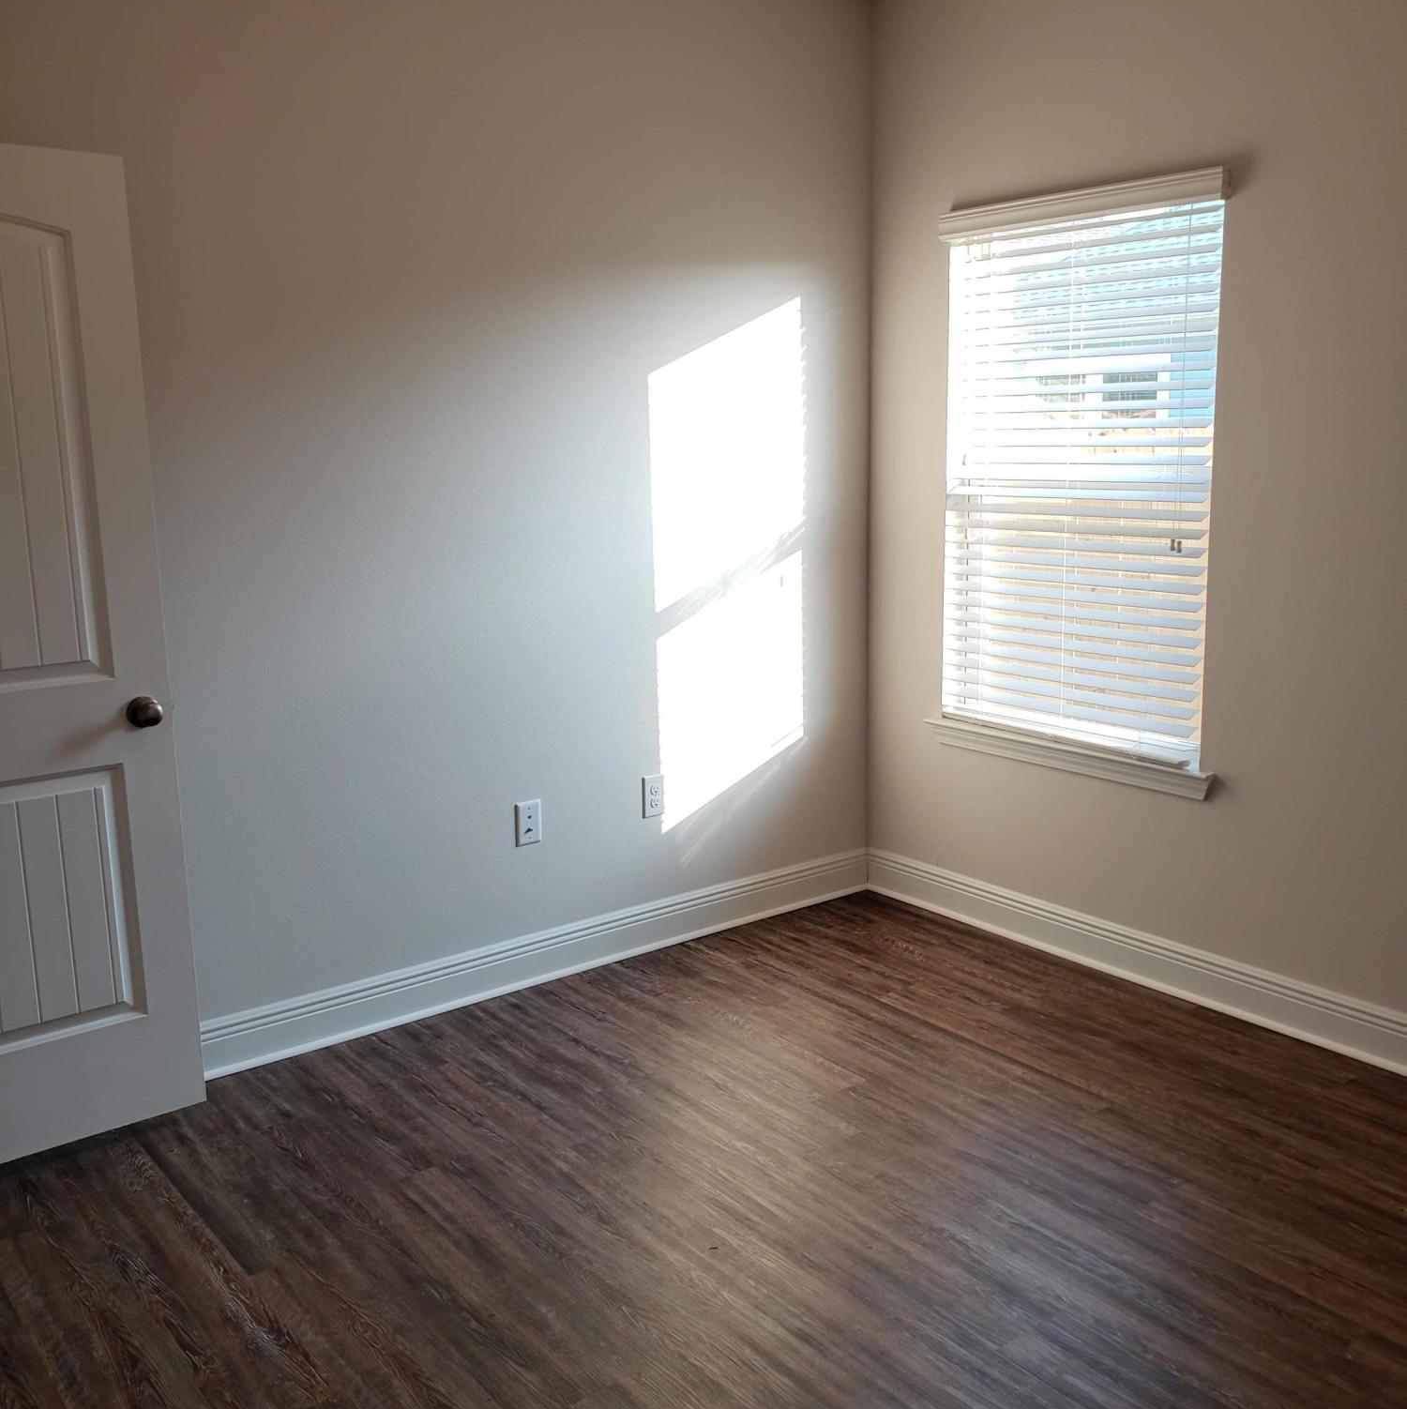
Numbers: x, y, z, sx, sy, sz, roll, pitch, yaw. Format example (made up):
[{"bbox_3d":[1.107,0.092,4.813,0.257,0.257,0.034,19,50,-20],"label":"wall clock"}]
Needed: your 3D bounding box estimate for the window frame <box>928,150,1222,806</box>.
[{"bbox_3d":[0.984,-0.571,3.775,0.100,1.500,0.940,-9,14,-36],"label":"window frame"}]

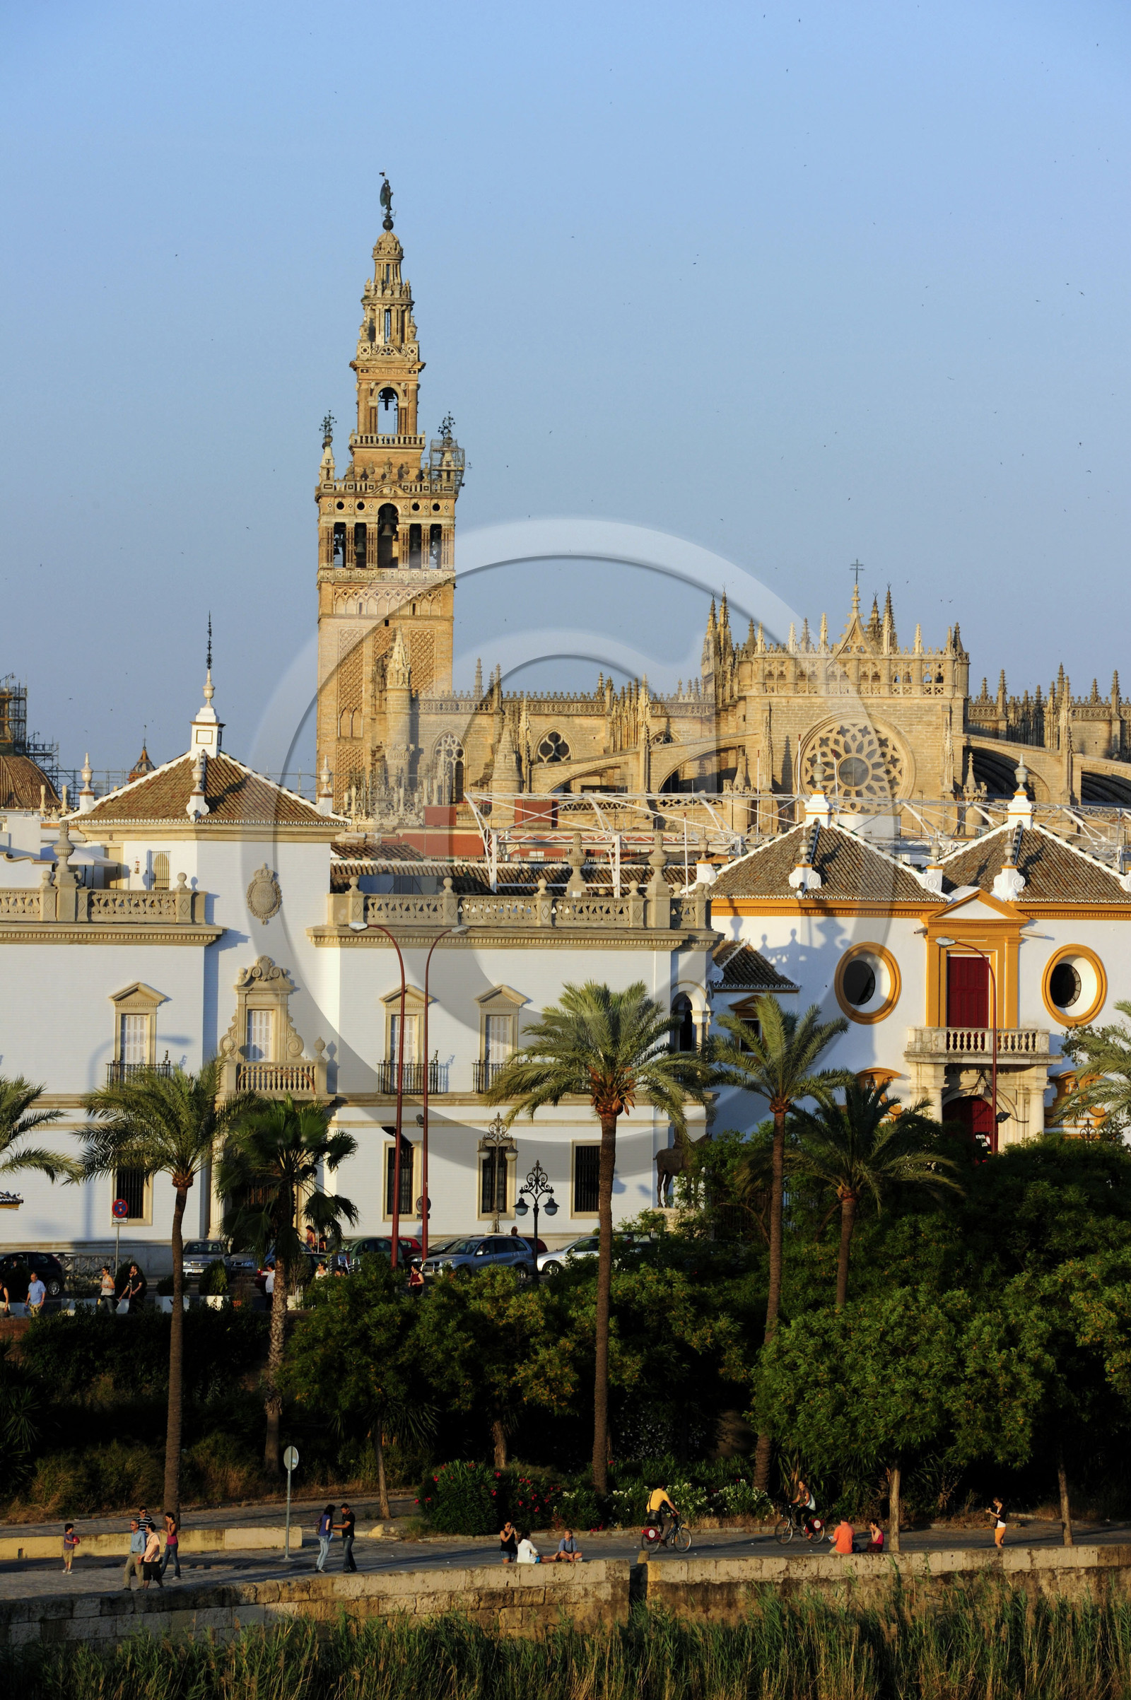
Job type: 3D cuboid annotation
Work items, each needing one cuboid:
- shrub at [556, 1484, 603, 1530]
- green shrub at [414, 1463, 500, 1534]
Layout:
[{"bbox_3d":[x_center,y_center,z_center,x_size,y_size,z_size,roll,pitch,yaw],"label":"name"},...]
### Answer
[{"bbox_3d":[0.386,18.242,242.000,1.350,1.300,1.350,0,-2,0],"label":"shrub"},{"bbox_3d":[-2.950,17.892,241.000,2.350,1.950,2.200,0,-2,0],"label":"green shrub"}]

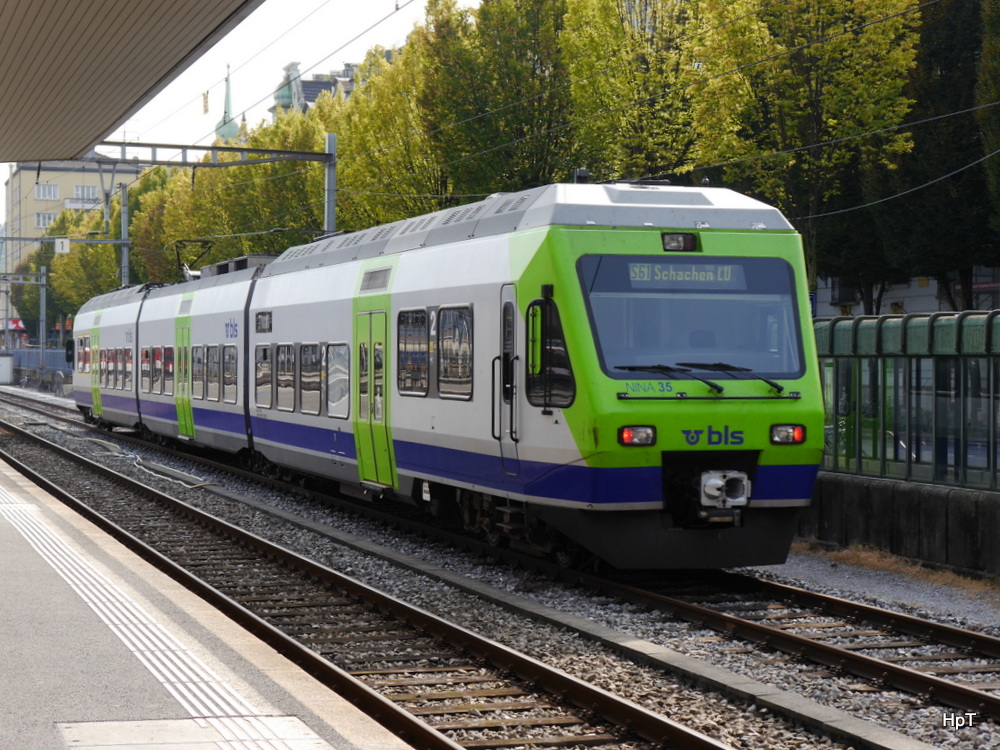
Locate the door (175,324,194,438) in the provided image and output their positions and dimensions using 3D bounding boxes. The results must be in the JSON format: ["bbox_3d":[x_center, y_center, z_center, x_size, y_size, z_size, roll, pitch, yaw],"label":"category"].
[{"bbox_3d":[-6.489,0.131,40.590,0.150,2.260,1.700,0,0,-18],"label":"door"}]

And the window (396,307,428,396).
[{"bbox_3d":[-1.032,-0.277,23.894,0.080,1.090,1.419,0,1,-18],"label":"window"}]

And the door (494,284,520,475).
[{"bbox_3d":[0.123,0.059,20.895,0.120,2.040,0.600,0,1,-18],"label":"door"}]

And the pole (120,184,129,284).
[{"bbox_3d":[-16.755,-3.472,87.904,0.270,10.100,0.270,0,1,-18],"label":"pole"}]

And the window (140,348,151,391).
[{"bbox_3d":[-8.189,-0.097,45.594,0.080,1.080,1.419,0,0,-18],"label":"window"}]

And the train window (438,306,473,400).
[{"bbox_3d":[-0.476,-0.256,22.188,0.080,1.090,1.325,0,1,-18],"label":"train window"}]

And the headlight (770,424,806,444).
[{"bbox_3d":[2.789,0.583,19.151,0.365,0.200,0.120,0,1,-18],"label":"headlight"}]

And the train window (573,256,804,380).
[{"bbox_3d":[1.917,-0.562,19.316,2.260,1.280,0.180,0,-18,-18],"label":"train window"}]

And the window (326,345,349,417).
[{"bbox_3d":[-2.298,0.083,28.297,0.070,1.070,1.340,0,1,-18],"label":"window"}]

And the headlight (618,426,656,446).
[{"bbox_3d":[1.322,0.592,19.069,0.395,0.197,0.120,0,1,-18],"label":"headlight"}]

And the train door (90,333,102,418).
[{"bbox_3d":[-11.675,0.025,57.032,0.120,2.300,1.600,0,1,-18],"label":"train door"}]

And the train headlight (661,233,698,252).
[{"bbox_3d":[1.824,-1.353,20.103,0.385,0.195,0.130,0,1,-18],"label":"train headlight"}]

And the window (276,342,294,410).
[{"bbox_3d":[-3.430,0.052,31.757,0.070,1.070,1.370,0,1,-18],"label":"window"}]

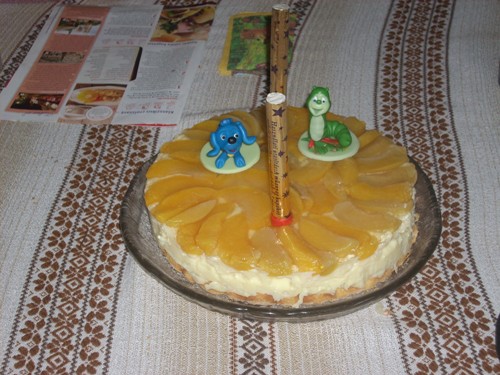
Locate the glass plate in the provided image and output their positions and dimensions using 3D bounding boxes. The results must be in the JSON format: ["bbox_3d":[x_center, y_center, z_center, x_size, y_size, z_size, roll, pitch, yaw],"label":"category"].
[{"bbox_3d":[0.030,0.028,0.921,0.310,0.032,0.310,0,37,0],"label":"glass plate"}]

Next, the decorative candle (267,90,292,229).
[{"bbox_3d":[0.025,-0.020,0.803,0.018,0.133,0.018,-3,38,2],"label":"decorative candle"}]

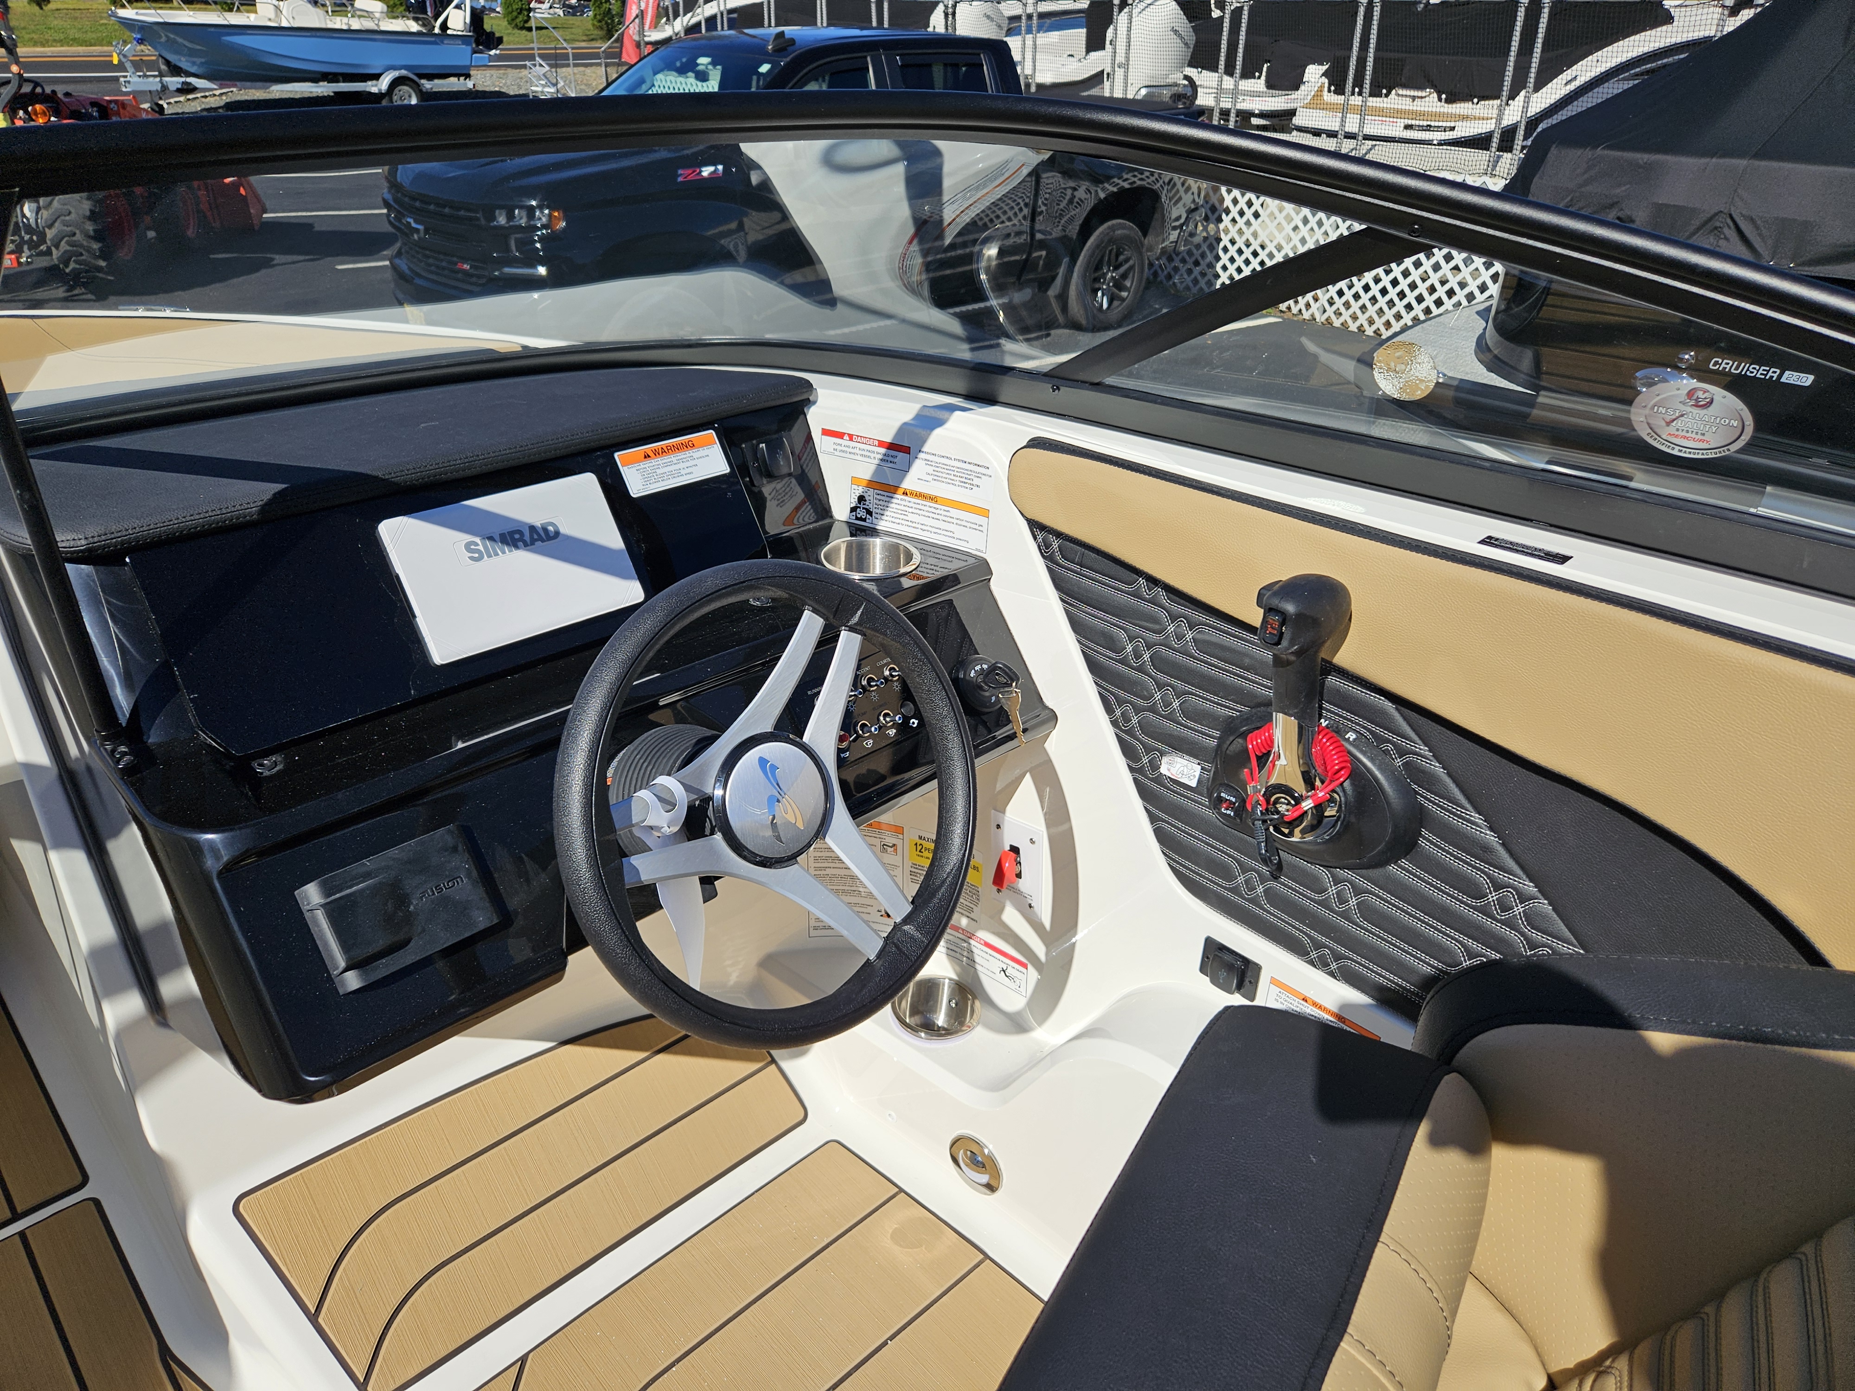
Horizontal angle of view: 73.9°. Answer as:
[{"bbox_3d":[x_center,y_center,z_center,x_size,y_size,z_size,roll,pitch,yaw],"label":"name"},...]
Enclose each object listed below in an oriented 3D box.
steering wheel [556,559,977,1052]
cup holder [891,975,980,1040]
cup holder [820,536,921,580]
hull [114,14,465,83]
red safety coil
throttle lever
[{"bbox_3d":[-0.115,0.078,0.916,0.353,0.353,0.090,-26,12,-36],"label":"steering wheel"},{"bbox_3d":[0.011,0.388,1.415,0.102,0.085,0.102,-1,30,0],"label":"cup holder"},{"bbox_3d":[-0.057,-0.108,1.287,0.102,0.085,0.102,-1,30,0],"label":"cup holder"},{"bbox_3d":[-10.464,-10.922,20.712,5.500,1.080,2.150,-9,31,-14],"label":"hull"},{"bbox_3d":[0.320,0.066,1.070,0.055,0.070,0.090,-24,37,-34],"label":"red safety coil"},{"bbox_3d":[0.320,-0.012,1.050,0.075,0.195,0.060,-24,37,-34],"label":"throttle lever"}]

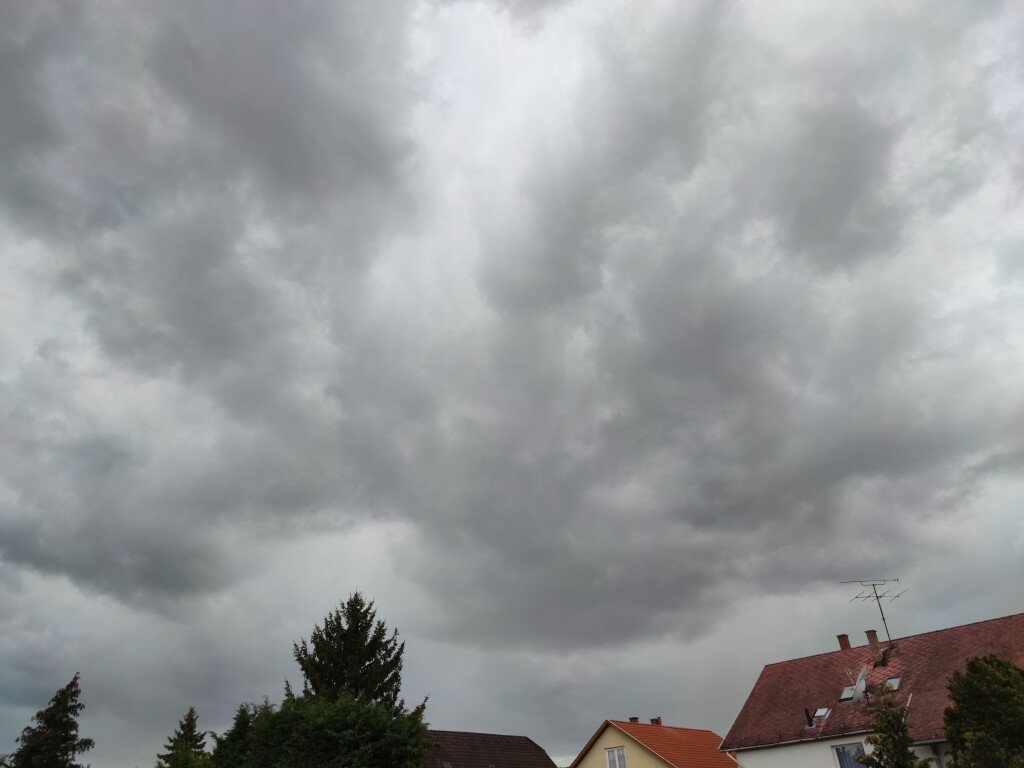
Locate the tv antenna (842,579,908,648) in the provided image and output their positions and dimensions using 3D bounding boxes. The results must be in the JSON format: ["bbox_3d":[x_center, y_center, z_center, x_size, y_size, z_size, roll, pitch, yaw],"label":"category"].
[{"bbox_3d":[18.603,11.553,35.901,3.000,3.250,2.150,-3,-33,0],"label":"tv antenna"}]

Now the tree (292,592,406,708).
[{"bbox_3d":[-4.751,10.302,20.201,4.200,8.787,4.200,4,-34,-11],"label":"tree"}]

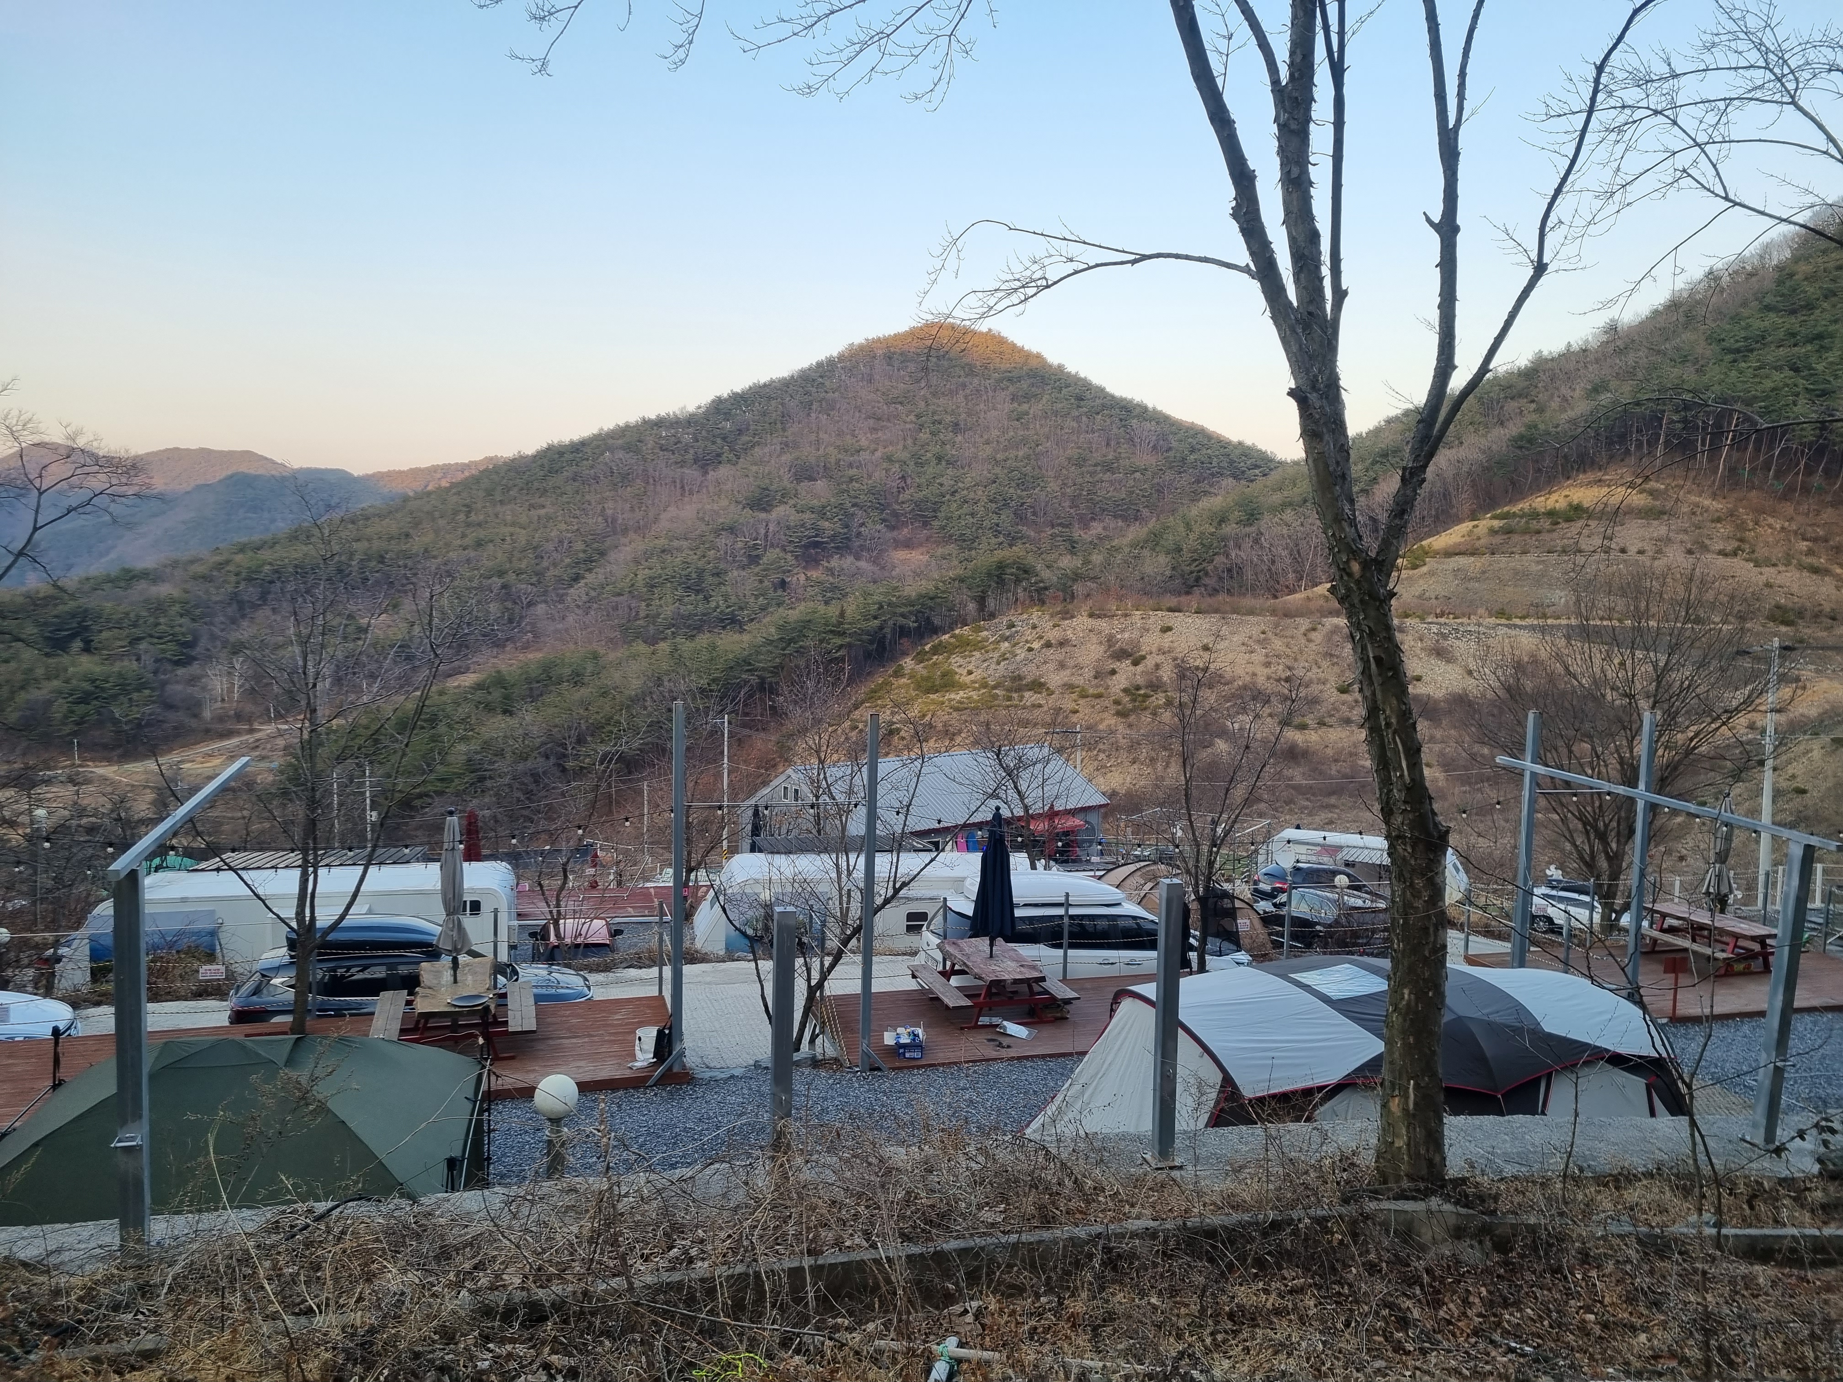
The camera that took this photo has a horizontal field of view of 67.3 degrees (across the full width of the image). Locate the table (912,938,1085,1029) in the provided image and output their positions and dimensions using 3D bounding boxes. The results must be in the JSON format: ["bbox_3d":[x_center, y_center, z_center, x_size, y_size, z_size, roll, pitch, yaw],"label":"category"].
[{"bbox_3d":[0.940,3.940,18.558,1.740,0.740,1.850,0,5,-18],"label":"table"}]

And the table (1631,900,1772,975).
[{"bbox_3d":[12.861,4.097,22.716,1.800,0.730,1.840,-1,6,-25],"label":"table"}]

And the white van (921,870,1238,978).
[{"bbox_3d":[2.763,4.109,23.185,5.115,2.080,1.985,0,5,-14],"label":"white van"}]

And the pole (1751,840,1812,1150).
[{"bbox_3d":[5.593,1.975,8.979,0.110,1.990,0.110,3,5,-18],"label":"pole"}]

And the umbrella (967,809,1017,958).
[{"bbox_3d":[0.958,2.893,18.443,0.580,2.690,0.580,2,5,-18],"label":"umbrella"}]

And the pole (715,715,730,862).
[{"bbox_3d":[-13.389,7.115,95.000,0.350,11.100,0.350,0,6,-18],"label":"pole"}]

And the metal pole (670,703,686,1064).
[{"bbox_3d":[-2.853,2.299,16.250,0.110,4.390,0.110,0,6,-18],"label":"metal pole"}]

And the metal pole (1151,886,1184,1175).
[{"bbox_3d":[1.530,2.032,8.540,0.110,1.774,0.110,0,5,-18],"label":"metal pole"}]

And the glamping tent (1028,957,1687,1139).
[{"bbox_3d":[4.286,3.761,14.171,6.200,2.100,3.500,0,5,-16],"label":"glamping tent"}]

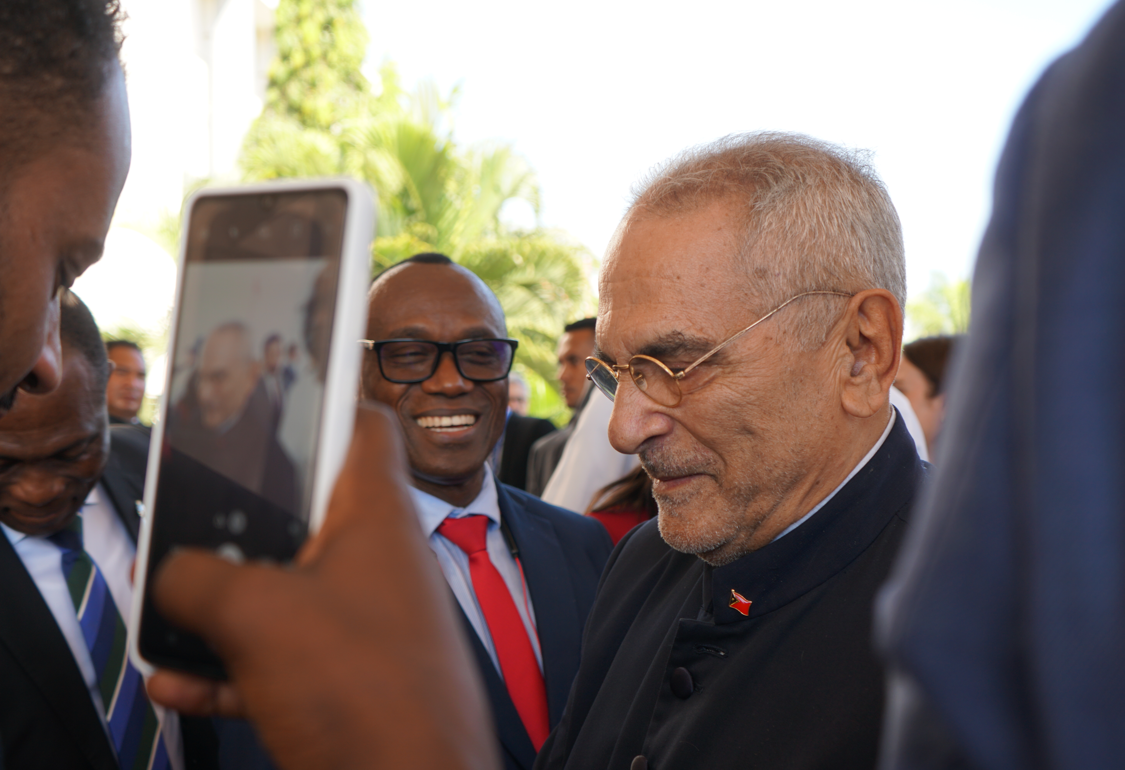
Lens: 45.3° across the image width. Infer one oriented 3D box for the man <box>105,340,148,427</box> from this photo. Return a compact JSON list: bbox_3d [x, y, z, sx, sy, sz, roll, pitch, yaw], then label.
[{"bbox_3d":[-1.420,0.730,4.400,0.500,1.730,0.300,0,0,-36],"label":"man"}]

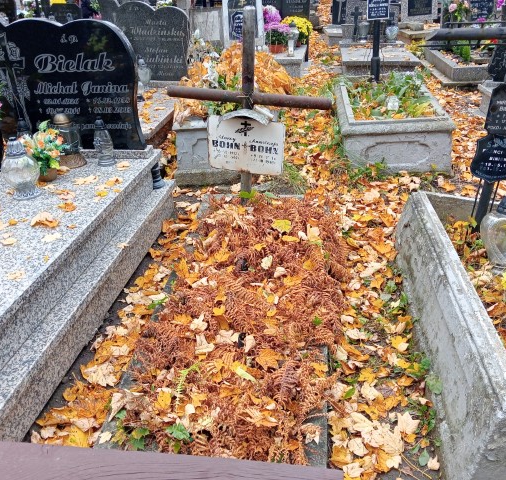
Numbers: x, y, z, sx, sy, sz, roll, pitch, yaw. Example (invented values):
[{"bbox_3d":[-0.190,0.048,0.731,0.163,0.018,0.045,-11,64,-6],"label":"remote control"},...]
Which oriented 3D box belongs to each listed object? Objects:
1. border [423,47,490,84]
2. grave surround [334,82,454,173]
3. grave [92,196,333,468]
[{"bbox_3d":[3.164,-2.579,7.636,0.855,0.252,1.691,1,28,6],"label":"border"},{"bbox_3d":[1.221,-1.080,4.820,0.876,0.393,1.651,1,28,5],"label":"grave surround"},{"bbox_3d":[-0.024,0.226,2.648,0.876,0.221,2.154,2,28,7],"label":"grave"}]

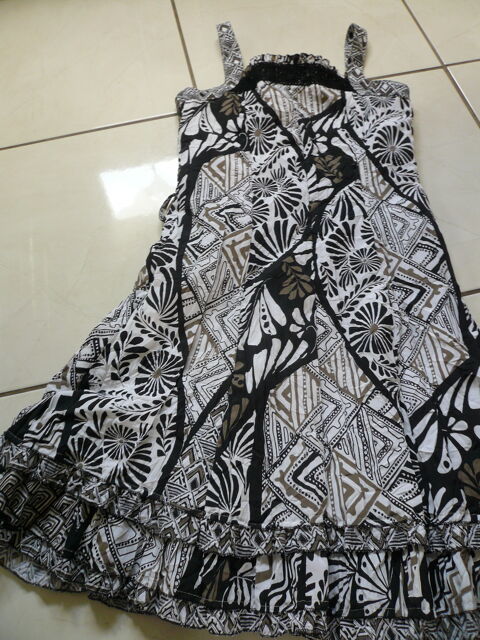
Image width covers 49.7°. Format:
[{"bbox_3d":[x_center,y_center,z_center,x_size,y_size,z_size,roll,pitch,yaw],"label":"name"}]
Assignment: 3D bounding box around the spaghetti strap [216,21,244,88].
[{"bbox_3d":[-0.019,-0.500,0.969,0.036,0.015,0.182,-8,63,-2],"label":"spaghetti strap"}]

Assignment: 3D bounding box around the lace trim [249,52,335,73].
[{"bbox_3d":[0.096,-0.469,0.945,0.157,0.022,0.051,0,63,2],"label":"lace trim"}]

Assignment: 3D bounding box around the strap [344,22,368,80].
[{"bbox_3d":[0.213,-0.497,0.955,0.038,0.024,0.156,5,64,4],"label":"strap"}]

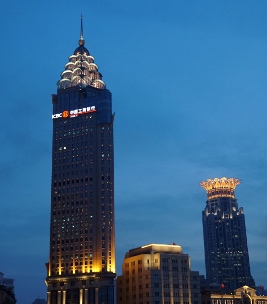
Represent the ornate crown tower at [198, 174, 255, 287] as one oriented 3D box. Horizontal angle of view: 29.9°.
[{"bbox_3d":[118.531,129.927,630.721,47.000,198.000,47.000,2,-21,-9],"label":"ornate crown tower"}]

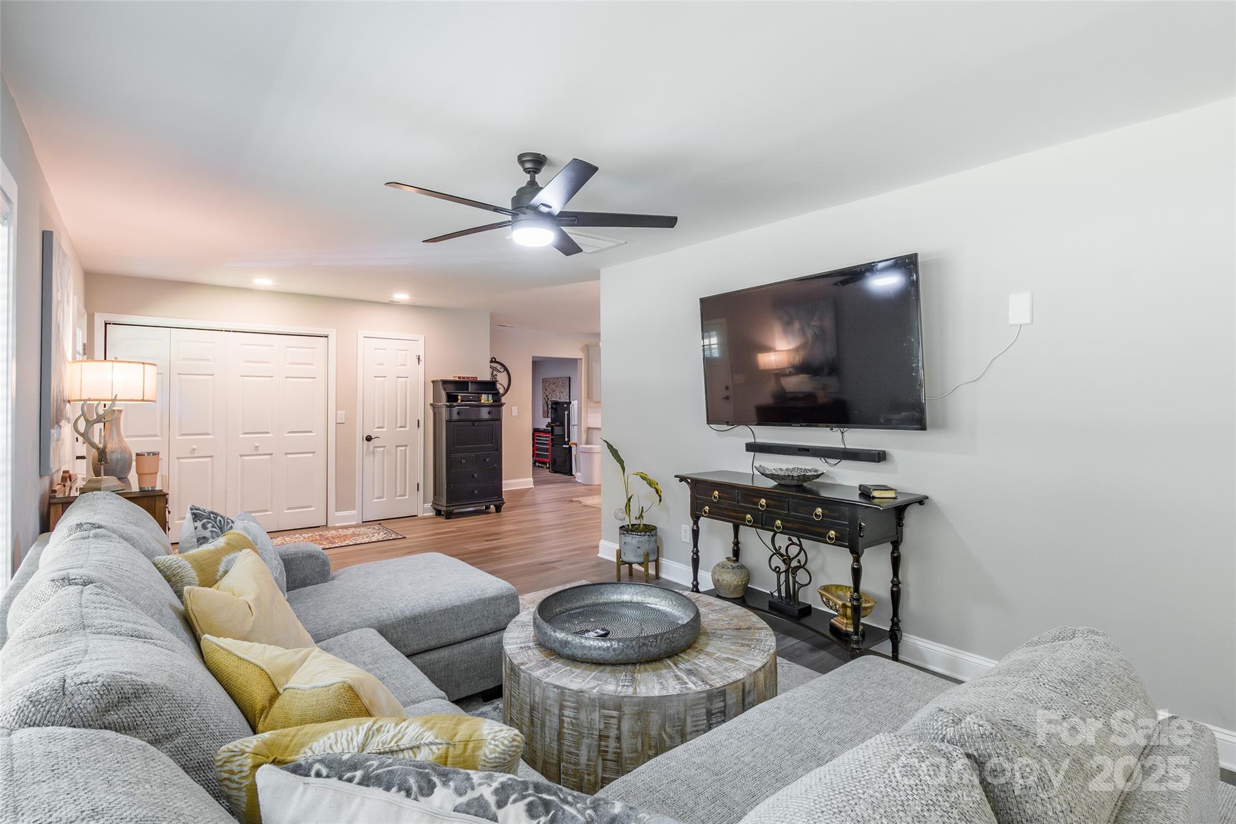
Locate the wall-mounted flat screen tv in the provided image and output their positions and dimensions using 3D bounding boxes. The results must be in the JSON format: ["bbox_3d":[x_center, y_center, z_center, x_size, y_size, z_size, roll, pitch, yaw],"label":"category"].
[{"bbox_3d":[1.070,-0.347,3.279,0.070,0.873,1.427,-8,5,-39],"label":"wall-mounted flat screen tv"}]

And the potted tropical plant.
[{"bbox_3d":[0.103,0.746,4.207,0.460,1.080,0.400,0,1,0],"label":"potted tropical plant"}]

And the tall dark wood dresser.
[{"bbox_3d":[-1.822,0.433,6.715,0.755,1.600,0.480,-1,1,-36],"label":"tall dark wood dresser"}]

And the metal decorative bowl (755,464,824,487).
[{"bbox_3d":[1.003,0.364,3.214,0.361,0.115,0.380,0,1,0],"label":"metal decorative bowl"}]

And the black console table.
[{"bbox_3d":[0.973,0.866,3.146,0.475,0.886,1.291,-1,2,-41],"label":"black console table"}]

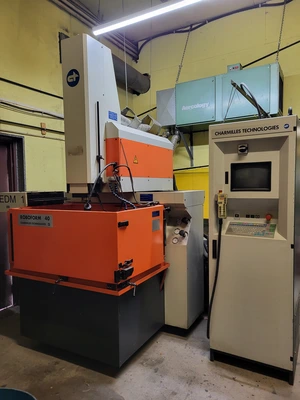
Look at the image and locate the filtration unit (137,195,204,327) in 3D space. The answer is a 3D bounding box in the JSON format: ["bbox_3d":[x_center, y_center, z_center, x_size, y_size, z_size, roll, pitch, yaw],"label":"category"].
[{"bbox_3d":[0.232,0.564,3.032,0.487,1.285,0.493,0,3,29],"label":"filtration unit"}]

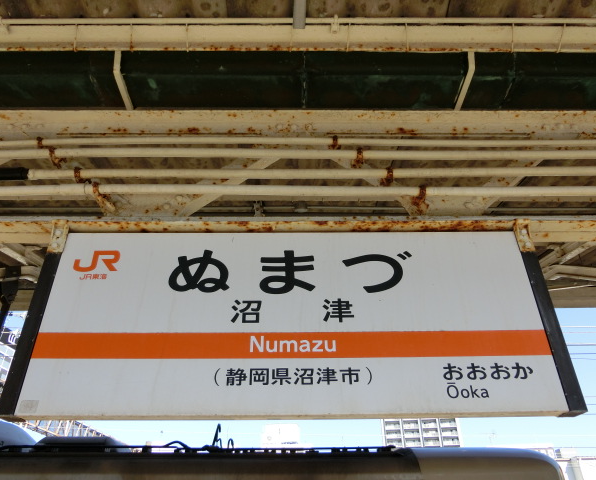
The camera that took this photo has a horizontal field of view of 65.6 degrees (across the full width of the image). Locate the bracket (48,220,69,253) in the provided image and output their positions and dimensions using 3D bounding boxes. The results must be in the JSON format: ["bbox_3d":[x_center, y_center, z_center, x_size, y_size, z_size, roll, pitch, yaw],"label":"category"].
[{"bbox_3d":[-1.218,-0.018,2.352,0.070,0.175,0.040,0,-31,0],"label":"bracket"}]

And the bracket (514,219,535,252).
[{"bbox_3d":[1.155,-0.023,2.355,0.070,0.175,0.040,0,-31,0],"label":"bracket"}]

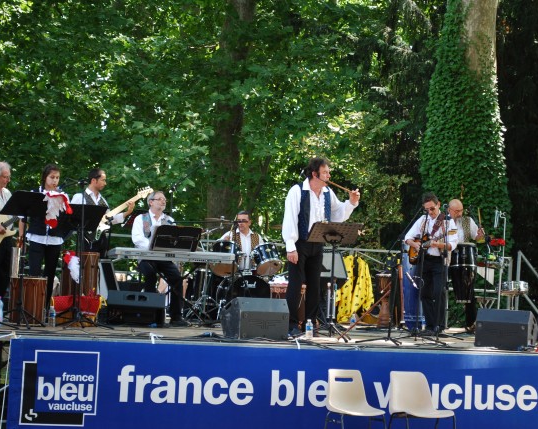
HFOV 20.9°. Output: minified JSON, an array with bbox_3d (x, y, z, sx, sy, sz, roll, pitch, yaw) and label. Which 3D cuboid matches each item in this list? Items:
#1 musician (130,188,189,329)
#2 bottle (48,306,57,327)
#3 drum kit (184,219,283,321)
[{"bbox_3d":[-1.196,0.462,16.100,0.560,1.450,0.720,4,-2,-22],"label":"musician"},{"bbox_3d":[-2.163,1.017,14.600,0.066,0.205,0.066,3,-1,0],"label":"bottle"},{"bbox_3d":[-0.352,0.674,17.400,1.350,1.210,1.050,3,-2,-20],"label":"drum kit"}]

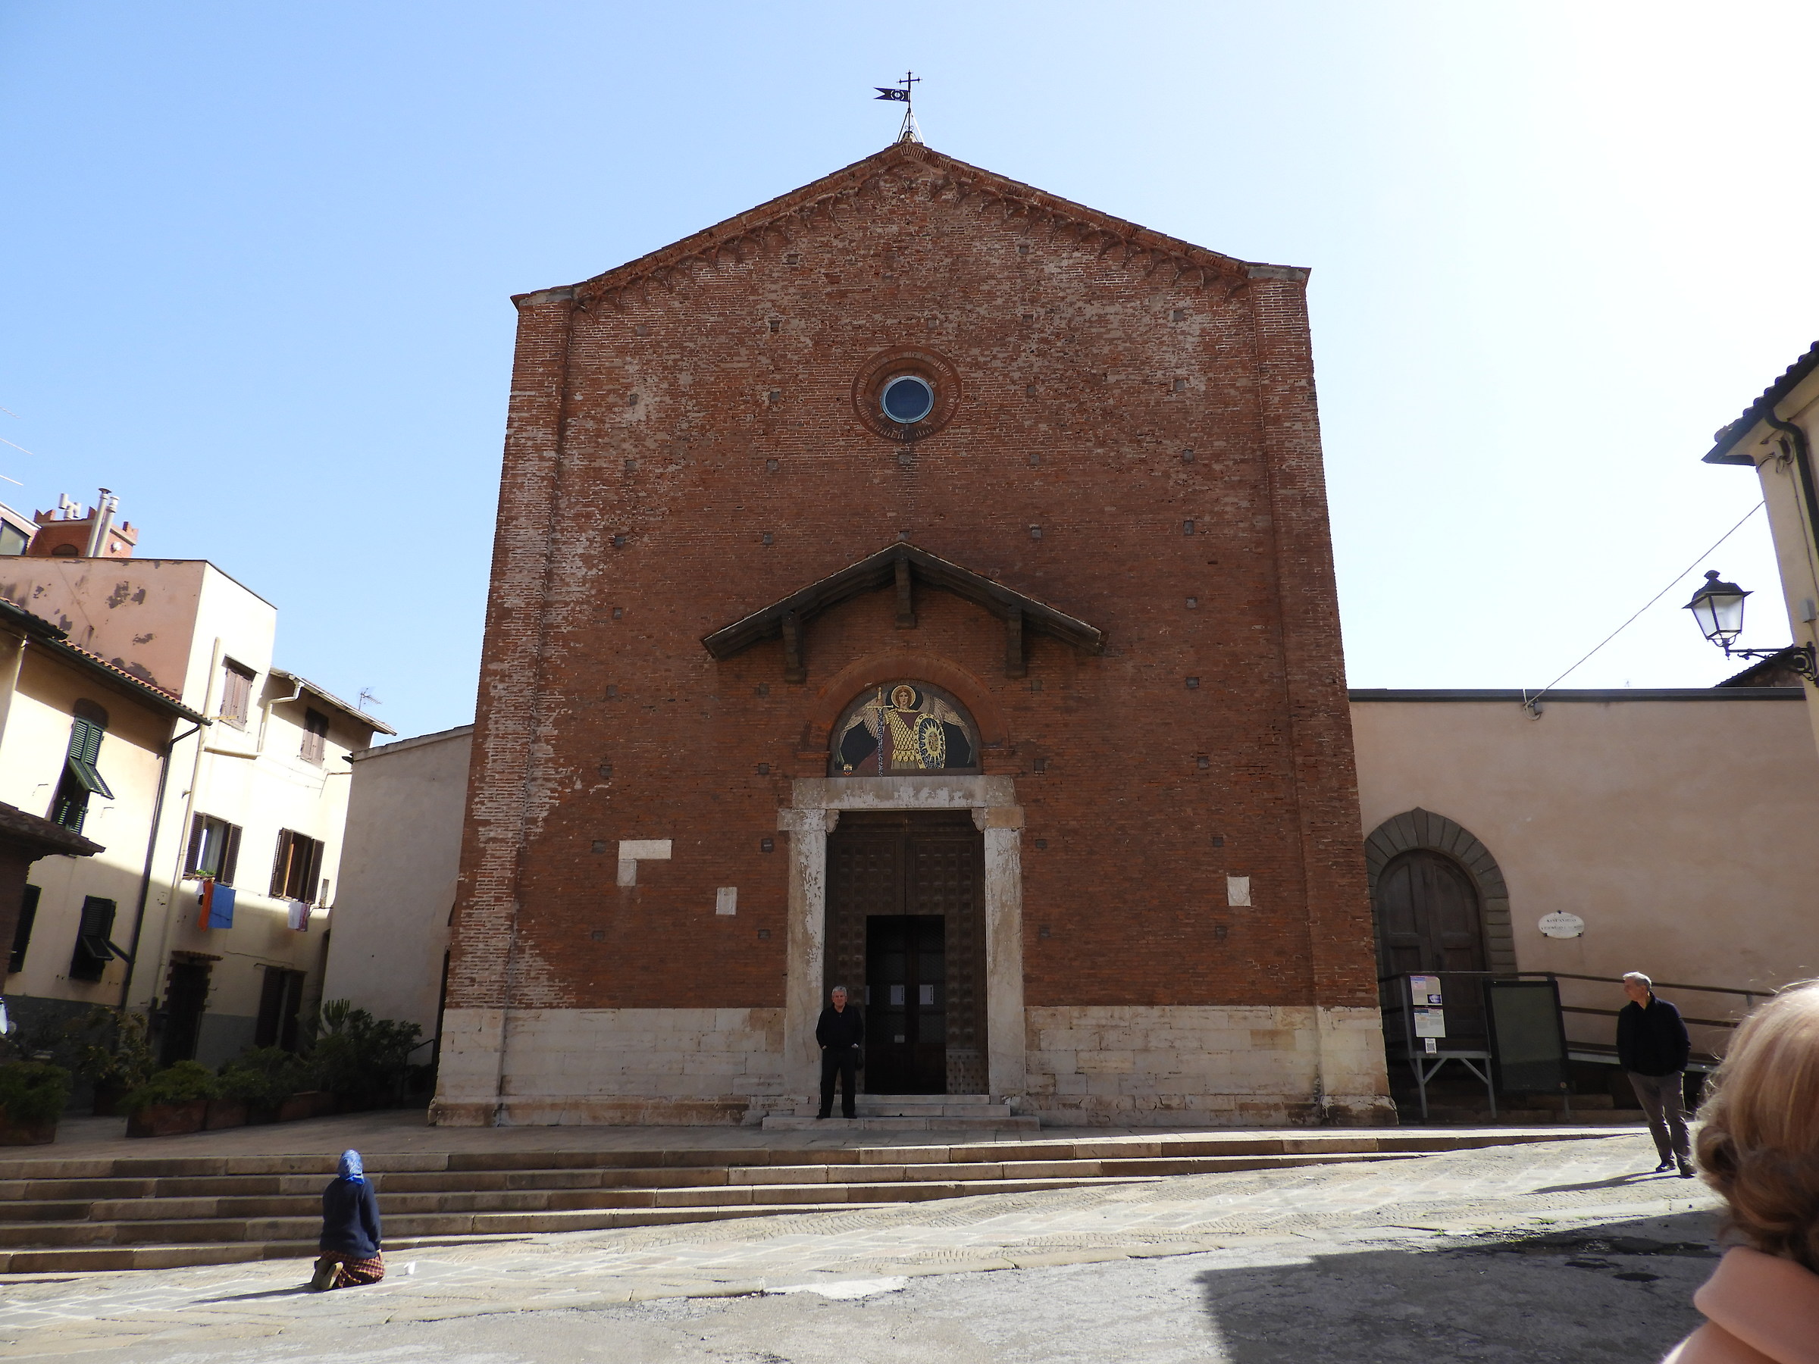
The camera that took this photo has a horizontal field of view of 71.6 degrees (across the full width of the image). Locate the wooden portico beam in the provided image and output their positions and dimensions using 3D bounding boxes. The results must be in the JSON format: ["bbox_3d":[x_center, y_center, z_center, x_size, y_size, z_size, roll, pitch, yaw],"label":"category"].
[{"bbox_3d":[-0.096,-1.088,19.423,6.042,1.932,0.880,-1,-17,4],"label":"wooden portico beam"}]

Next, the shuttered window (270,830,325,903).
[{"bbox_3d":[-12.537,3.836,25.978,0.180,1.345,1.869,0,-17,1],"label":"shuttered window"}]

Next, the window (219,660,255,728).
[{"bbox_3d":[-12.598,0.266,23.694,0.150,1.162,0.960,0,-17,1],"label":"window"}]

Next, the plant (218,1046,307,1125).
[{"bbox_3d":[-9.520,5.920,18.572,0.800,1.067,1.100,0,-17,1],"label":"plant"}]

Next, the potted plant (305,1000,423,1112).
[{"bbox_3d":[-9.505,6.496,21.960,1.600,1.827,1.400,-1,-17,3],"label":"potted plant"}]

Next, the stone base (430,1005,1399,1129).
[{"bbox_3d":[-0.100,5.575,18.268,13.700,1.660,0.600,-1,-17,3],"label":"stone base"}]

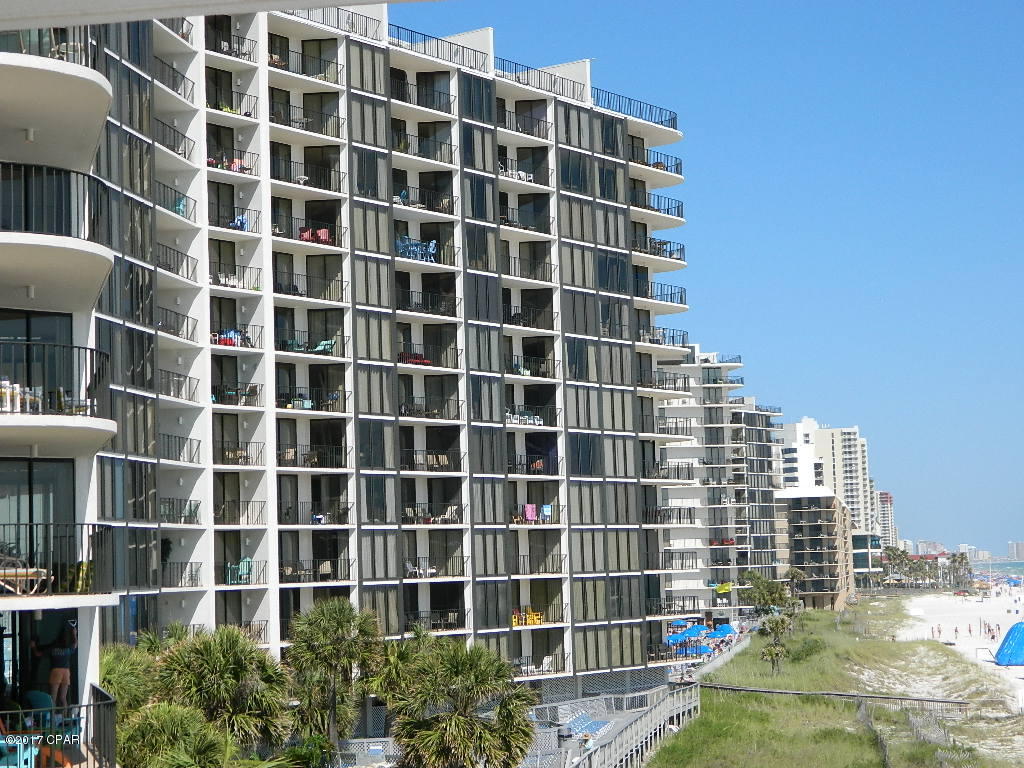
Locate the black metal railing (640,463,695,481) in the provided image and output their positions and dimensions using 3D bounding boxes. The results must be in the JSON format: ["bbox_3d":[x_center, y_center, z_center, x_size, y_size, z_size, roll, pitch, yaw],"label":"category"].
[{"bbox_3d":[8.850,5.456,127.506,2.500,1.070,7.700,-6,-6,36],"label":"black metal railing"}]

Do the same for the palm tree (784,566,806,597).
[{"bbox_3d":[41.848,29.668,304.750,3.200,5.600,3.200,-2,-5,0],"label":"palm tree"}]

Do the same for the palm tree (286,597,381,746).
[{"bbox_3d":[-7.306,12.160,85.701,3.900,6.700,3.900,-2,-5,0],"label":"palm tree"}]

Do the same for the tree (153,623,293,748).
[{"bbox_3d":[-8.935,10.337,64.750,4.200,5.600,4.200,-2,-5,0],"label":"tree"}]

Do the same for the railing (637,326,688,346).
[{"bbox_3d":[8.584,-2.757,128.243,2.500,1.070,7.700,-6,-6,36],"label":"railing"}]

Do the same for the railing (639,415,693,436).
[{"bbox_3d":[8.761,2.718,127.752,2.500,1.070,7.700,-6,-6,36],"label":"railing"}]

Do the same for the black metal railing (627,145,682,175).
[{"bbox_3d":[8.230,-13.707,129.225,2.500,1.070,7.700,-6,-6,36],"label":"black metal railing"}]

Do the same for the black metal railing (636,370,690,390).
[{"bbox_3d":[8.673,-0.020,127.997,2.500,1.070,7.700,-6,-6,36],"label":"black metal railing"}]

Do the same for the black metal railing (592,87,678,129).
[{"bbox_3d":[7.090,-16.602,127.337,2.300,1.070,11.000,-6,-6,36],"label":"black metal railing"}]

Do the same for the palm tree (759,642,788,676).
[{"bbox_3d":[19.868,20.907,156.886,2.150,2.550,2.150,-2,-5,0],"label":"palm tree"}]

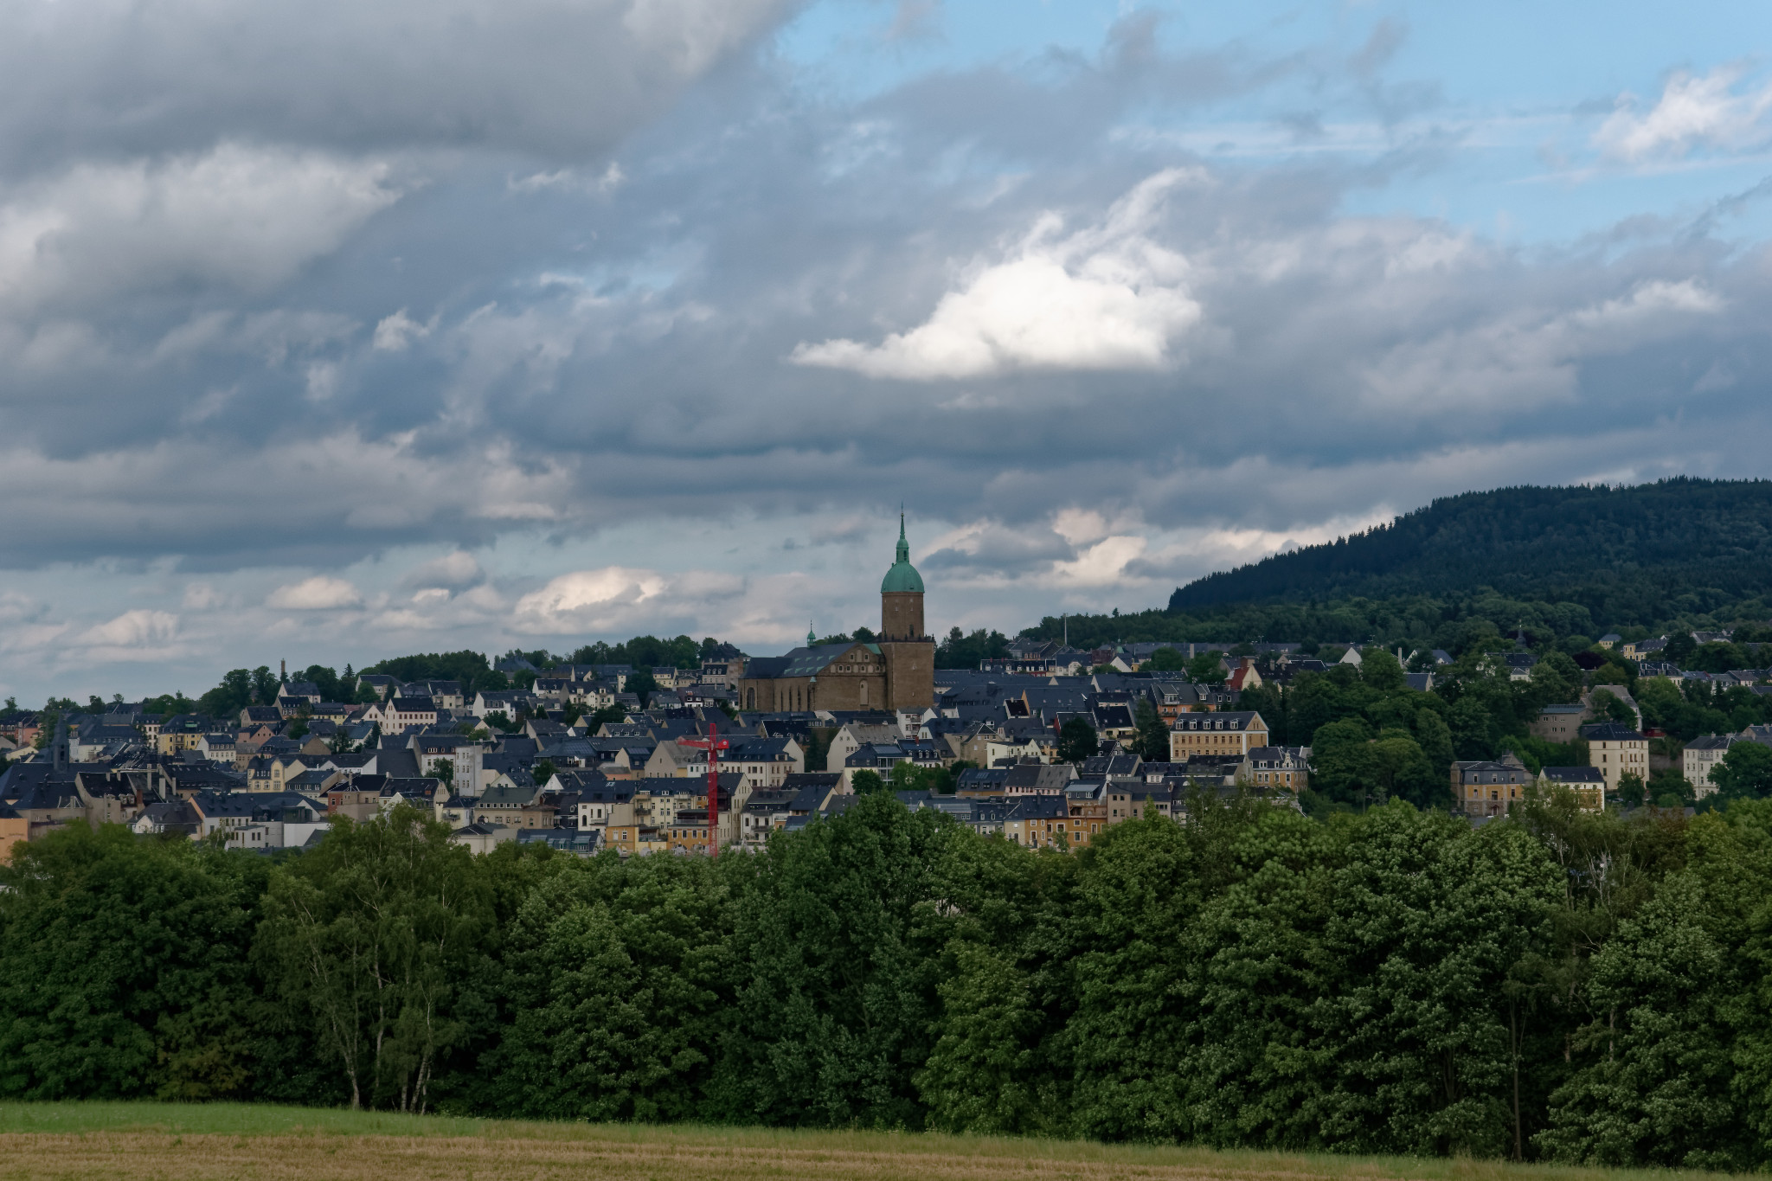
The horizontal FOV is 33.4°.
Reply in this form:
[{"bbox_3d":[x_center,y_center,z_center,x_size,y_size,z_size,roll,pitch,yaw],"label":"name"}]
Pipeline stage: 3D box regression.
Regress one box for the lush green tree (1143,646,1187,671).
[{"bbox_3d":[110.970,27.820,1174.770,17.620,11.570,17.620,0,-1,5],"label":"lush green tree"}]

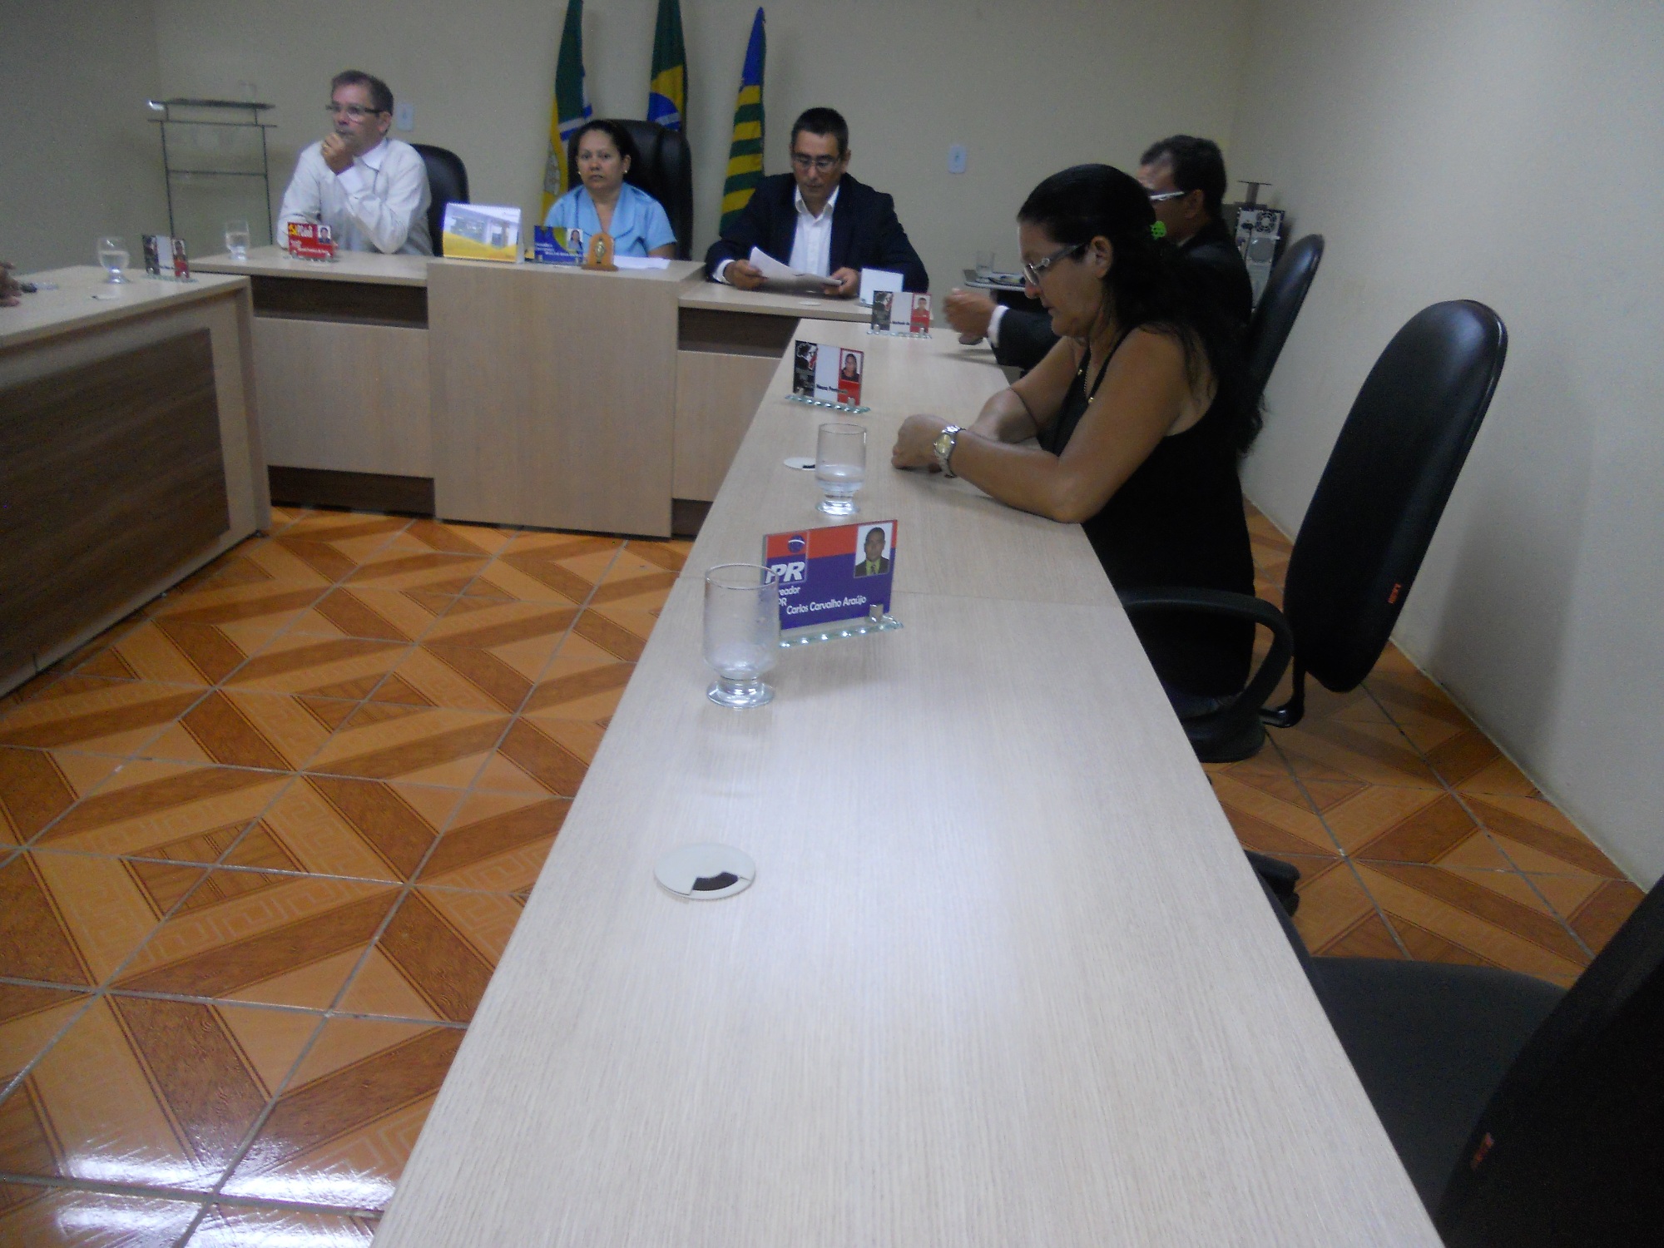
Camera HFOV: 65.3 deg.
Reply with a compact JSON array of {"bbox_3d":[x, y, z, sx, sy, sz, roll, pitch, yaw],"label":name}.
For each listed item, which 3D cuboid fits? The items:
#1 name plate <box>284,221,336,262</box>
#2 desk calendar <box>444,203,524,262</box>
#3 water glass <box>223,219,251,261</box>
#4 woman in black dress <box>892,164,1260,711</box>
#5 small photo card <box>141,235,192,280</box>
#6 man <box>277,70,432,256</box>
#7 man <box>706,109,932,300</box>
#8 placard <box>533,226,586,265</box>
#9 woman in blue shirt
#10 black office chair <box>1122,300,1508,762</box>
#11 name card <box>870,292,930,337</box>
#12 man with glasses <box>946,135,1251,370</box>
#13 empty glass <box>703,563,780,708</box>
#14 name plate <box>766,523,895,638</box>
[{"bbox_3d":[-1.582,-1.161,3.953,0.158,0.114,0.035,9,22,12],"label":"name plate"},{"bbox_3d":[-1.062,-1.192,3.951,0.222,0.158,0.080,5,21,3],"label":"desk calendar"},{"bbox_3d":[-1.971,-1.279,4.311,0.070,0.121,0.070,5,21,1],"label":"water glass"},{"bbox_3d":[0.422,-0.129,2.207,0.680,1.220,0.540,4,21,-2],"label":"woman in black dress"},{"bbox_3d":[-1.900,-1.050,3.723,0.163,0.117,0.050,6,21,5],"label":"small photo card"},{"bbox_3d":[-1.726,-1.301,4.727,0.540,1.350,0.700,15,23,25],"label":"man"},{"bbox_3d":[-0.061,-1.057,4.394,0.720,1.280,0.650,6,21,4],"label":"man"},{"bbox_3d":[-0.817,-1.142,3.926,0.158,0.117,0.035,5,21,1],"label":"placard"},{"bbox_3d":[-0.844,-1.171,4.715,0.480,1.240,0.720,4,21,-2],"label":"woman in blue shirt"},{"bbox_3d":[0.669,-0.027,2.234,0.660,1.090,0.600,5,21,1],"label":"black office chair"},{"bbox_3d":[0.183,-0.813,3.400,0.166,0.113,0.035,5,21,1],"label":"name card"},{"bbox_3d":[0.691,-0.637,3.511,0.800,1.310,0.520,5,21,1],"label":"man with glasses"},{"bbox_3d":[-0.084,0.011,1.244,0.070,0.121,0.070,5,21,1],"label":"empty glass"},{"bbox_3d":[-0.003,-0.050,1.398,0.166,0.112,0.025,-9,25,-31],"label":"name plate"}]

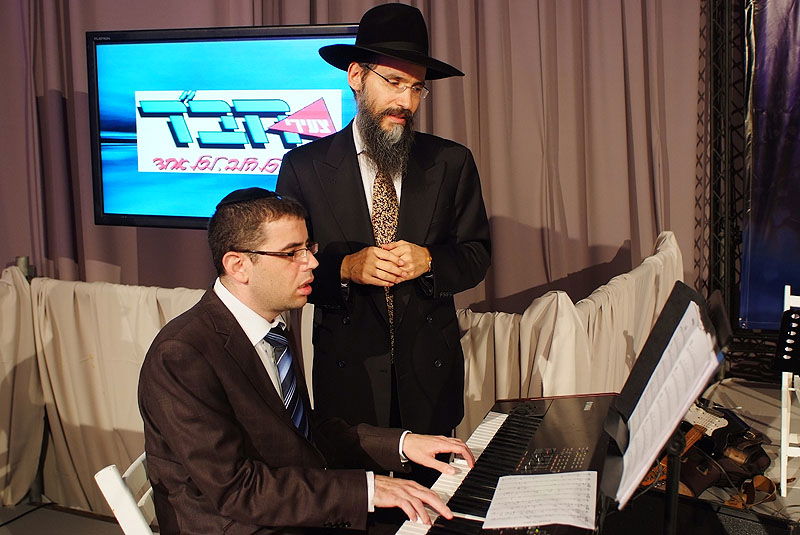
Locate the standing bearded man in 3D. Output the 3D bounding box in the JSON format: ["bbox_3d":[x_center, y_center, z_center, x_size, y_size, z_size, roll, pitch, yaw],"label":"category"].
[{"bbox_3d":[-0.035,0.235,2.510,0.560,1.830,0.400,-2,8,-14],"label":"standing bearded man"}]

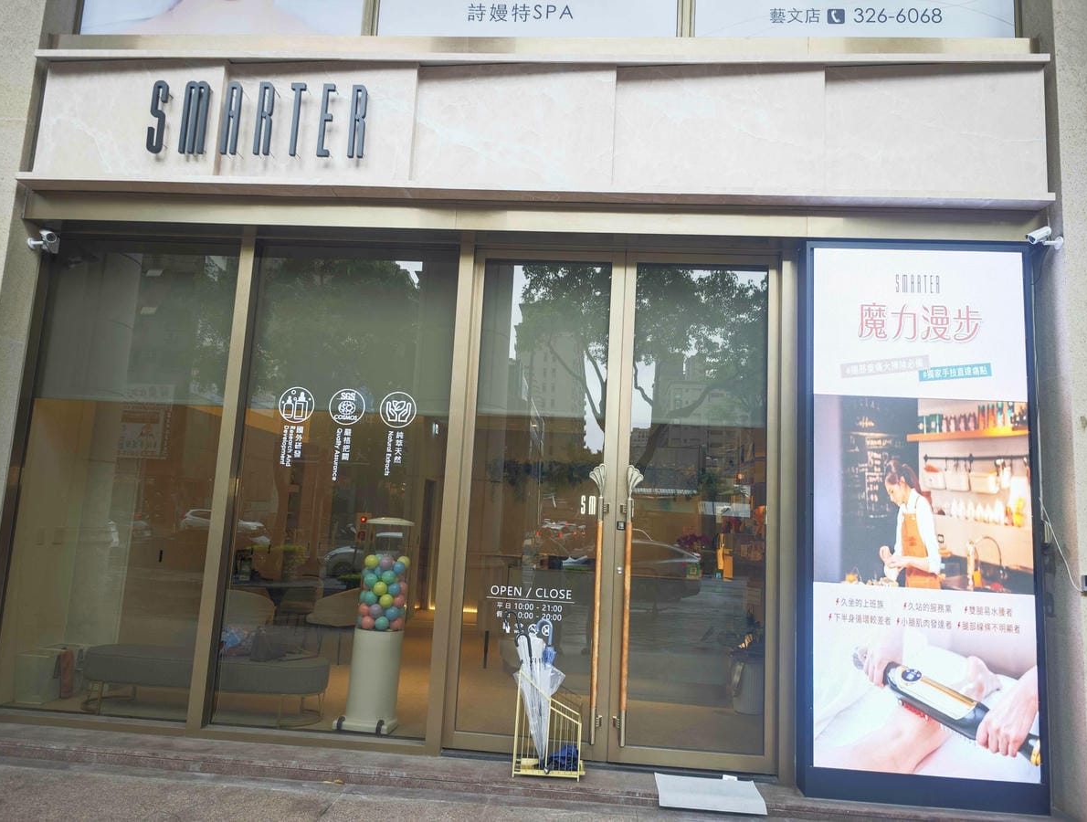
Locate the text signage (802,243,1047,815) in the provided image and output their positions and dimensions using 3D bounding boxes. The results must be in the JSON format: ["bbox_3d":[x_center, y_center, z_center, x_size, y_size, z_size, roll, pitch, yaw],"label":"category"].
[{"bbox_3d":[2.021,0.548,3.973,1.200,2.969,0.180,2,-7,4],"label":"text signage"}]

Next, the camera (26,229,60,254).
[{"bbox_3d":[-3.083,-1.045,4.490,0.160,0.110,0.120,17,4,43],"label":"camera"}]

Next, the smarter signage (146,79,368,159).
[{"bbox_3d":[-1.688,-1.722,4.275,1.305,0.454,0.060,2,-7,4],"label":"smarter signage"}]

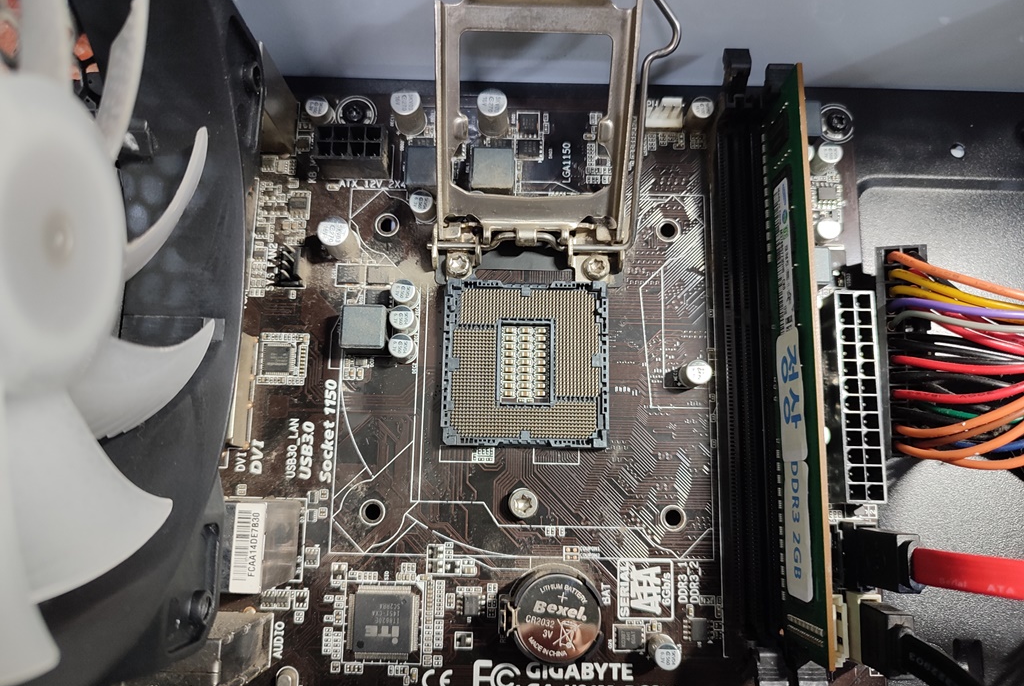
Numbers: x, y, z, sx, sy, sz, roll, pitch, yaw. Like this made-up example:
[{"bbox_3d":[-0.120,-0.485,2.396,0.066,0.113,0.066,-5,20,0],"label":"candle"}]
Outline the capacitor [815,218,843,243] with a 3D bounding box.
[{"bbox_3d":[0.082,-0.029,0.187,0.006,0.005,0.006,1,80,0],"label":"capacitor"}]

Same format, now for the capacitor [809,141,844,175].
[{"bbox_3d":[0.083,-0.049,0.189,0.006,0.007,0.006,1,80,0],"label":"capacitor"}]

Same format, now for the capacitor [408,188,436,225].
[{"bbox_3d":[-0.024,-0.036,0.187,0.006,0.007,0.006,1,80,0],"label":"capacitor"}]

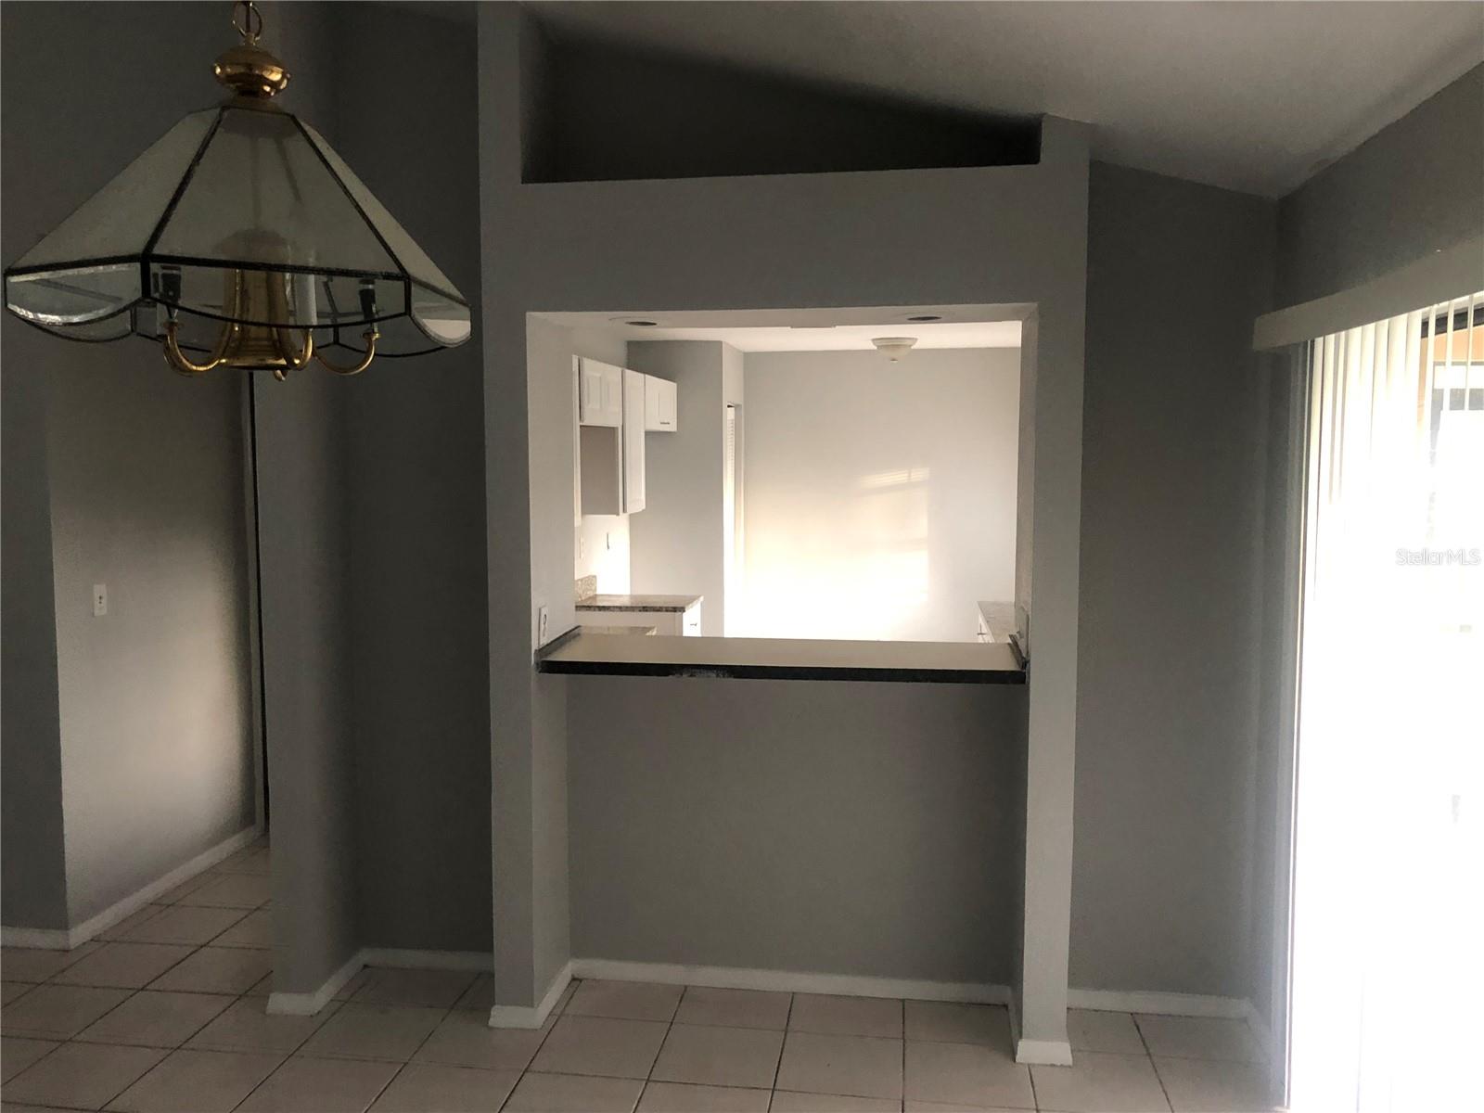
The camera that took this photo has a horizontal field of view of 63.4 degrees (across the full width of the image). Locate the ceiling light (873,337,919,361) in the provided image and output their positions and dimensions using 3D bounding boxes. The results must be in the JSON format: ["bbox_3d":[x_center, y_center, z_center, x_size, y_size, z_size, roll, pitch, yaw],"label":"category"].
[{"bbox_3d":[0.945,-1.267,7.368,0.289,0.158,0.289,1,4,7],"label":"ceiling light"}]

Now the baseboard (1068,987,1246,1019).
[{"bbox_3d":[1.226,1.336,3.585,0.554,0.062,0.017,1,4,7],"label":"baseboard"}]

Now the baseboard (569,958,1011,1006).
[{"bbox_3d":[0.131,1.322,3.729,1.367,0.062,0.017,1,4,7],"label":"baseboard"}]

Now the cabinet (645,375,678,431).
[{"bbox_3d":[-0.627,-0.898,7.087,0.306,0.309,0.934,1,4,7],"label":"cabinet"}]

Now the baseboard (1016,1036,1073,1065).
[{"bbox_3d":[0.828,1.356,3.289,0.158,0.066,0.017,1,4,7],"label":"baseboard"}]

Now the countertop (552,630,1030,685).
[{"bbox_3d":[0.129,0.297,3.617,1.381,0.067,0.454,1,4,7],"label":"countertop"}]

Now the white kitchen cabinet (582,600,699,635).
[{"bbox_3d":[-0.571,0.705,6.420,0.632,0.876,0.531,1,4,7],"label":"white kitchen cabinet"}]

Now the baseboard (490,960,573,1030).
[{"bbox_3d":[-0.640,1.324,3.656,0.155,0.064,0.363,1,4,7],"label":"baseboard"}]

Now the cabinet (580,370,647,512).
[{"bbox_3d":[-0.725,-0.609,6.368,0.306,0.756,0.531,1,4,7],"label":"cabinet"}]

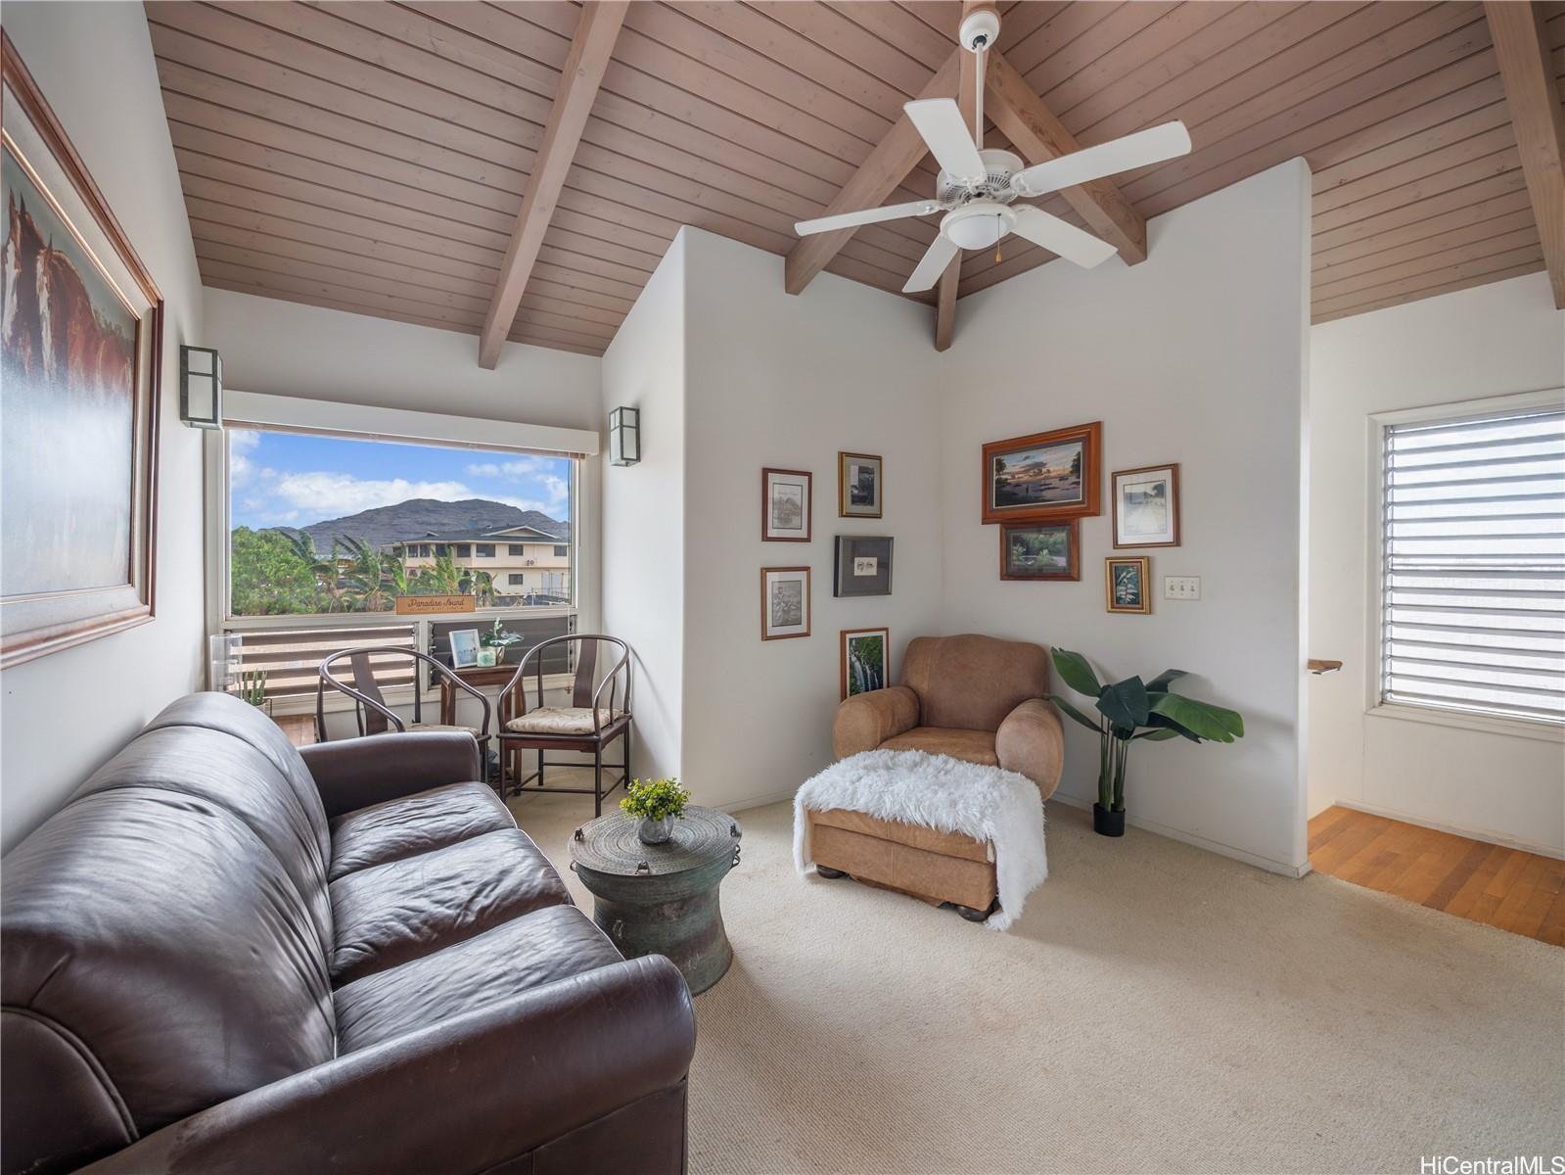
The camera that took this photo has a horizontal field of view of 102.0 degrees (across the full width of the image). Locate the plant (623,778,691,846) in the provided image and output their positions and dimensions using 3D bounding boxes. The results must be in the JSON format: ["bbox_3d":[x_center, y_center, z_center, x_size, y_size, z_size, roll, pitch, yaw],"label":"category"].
[{"bbox_3d":[-0.413,0.733,2.088,0.230,0.201,0.230,0,1,0],"label":"plant"}]

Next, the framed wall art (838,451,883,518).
[{"bbox_3d":[0.483,-0.622,3.881,0.330,0.385,0.030,-2,3,-34],"label":"framed wall art"}]

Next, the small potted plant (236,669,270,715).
[{"bbox_3d":[-2.780,0.581,3.325,0.167,0.308,0.150,-1,1,-32],"label":"small potted plant"}]

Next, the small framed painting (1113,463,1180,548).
[{"bbox_3d":[1.823,-0.398,3.177,0.025,0.400,0.324,-1,1,-32],"label":"small framed painting"}]

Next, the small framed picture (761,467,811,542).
[{"bbox_3d":[0.026,-0.464,3.583,0.325,0.405,0.025,-2,3,-34],"label":"small framed picture"}]

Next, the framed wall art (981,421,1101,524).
[{"bbox_3d":[1.489,-0.640,3.687,0.040,0.503,0.779,-1,1,-32],"label":"framed wall art"}]

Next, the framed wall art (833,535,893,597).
[{"bbox_3d":[0.509,-0.130,3.948,0.432,0.368,0.055,-1,1,-32],"label":"framed wall art"}]

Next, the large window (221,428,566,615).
[{"bbox_3d":[-2.233,-0.371,3.939,1.865,1.050,0.080,-1,1,-32],"label":"large window"}]

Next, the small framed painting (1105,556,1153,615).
[{"bbox_3d":[1.779,-0.010,3.245,0.035,0.285,0.216,-1,1,-32],"label":"small framed painting"}]

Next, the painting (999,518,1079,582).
[{"bbox_3d":[1.496,-0.212,3.691,0.030,0.349,0.522,-1,1,-32],"label":"painting"}]

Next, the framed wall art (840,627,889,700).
[{"bbox_3d":[0.520,0.505,3.964,0.385,0.510,0.025,-2,3,-34],"label":"framed wall art"}]

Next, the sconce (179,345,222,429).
[{"bbox_3d":[-2.539,-0.866,2.772,0.117,0.310,0.175,-2,3,-34],"label":"sconce"}]

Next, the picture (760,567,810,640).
[{"bbox_3d":[0.024,0.091,3.609,0.325,0.405,0.025,-2,3,-34],"label":"picture"}]

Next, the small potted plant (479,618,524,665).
[{"bbox_3d":[-1.648,0.318,3.733,0.240,0.280,0.210,-2,3,-34],"label":"small potted plant"}]

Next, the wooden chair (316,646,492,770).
[{"bbox_3d":[-1.964,0.805,3.330,0.532,0.972,0.615,0,1,15],"label":"wooden chair"}]

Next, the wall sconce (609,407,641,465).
[{"bbox_3d":[-0.929,-0.882,3.732,0.115,0.310,0.185,-2,3,-34],"label":"wall sconce"}]

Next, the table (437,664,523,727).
[{"bbox_3d":[-1.763,0.843,3.741,0.410,0.775,0.340,-2,3,-34],"label":"table"}]

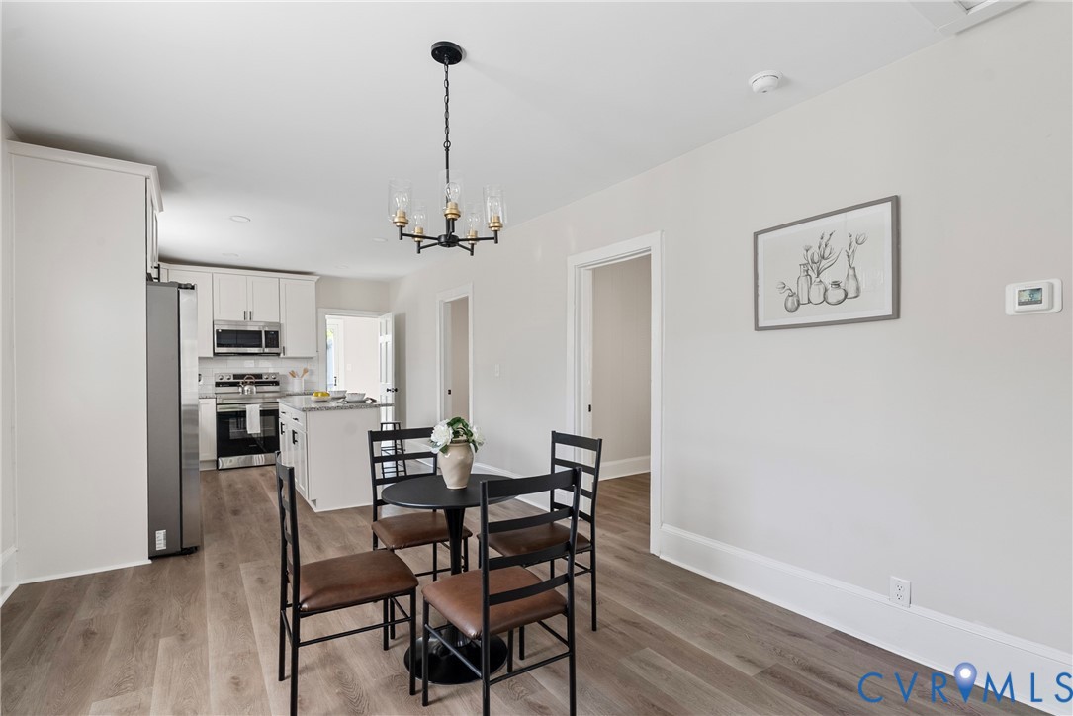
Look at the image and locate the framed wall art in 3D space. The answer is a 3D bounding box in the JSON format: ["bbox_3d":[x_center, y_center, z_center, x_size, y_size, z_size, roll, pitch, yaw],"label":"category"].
[{"bbox_3d":[1.397,-0.432,2.513,0.025,0.545,0.685,0,-1,-35],"label":"framed wall art"}]

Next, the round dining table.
[{"bbox_3d":[-0.351,0.945,2.259,0.605,0.735,0.605,0,-1,0],"label":"round dining table"}]

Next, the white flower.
[{"bbox_3d":[-0.413,0.330,2.180,0.096,0.106,0.096,0,-1,-34],"label":"white flower"}]

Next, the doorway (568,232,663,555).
[{"bbox_3d":[0.596,0.248,3.780,0.160,2.155,0.980,0,-1,-35],"label":"doorway"}]

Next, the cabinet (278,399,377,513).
[{"bbox_3d":[-2.106,0.901,5.163,0.790,0.916,1.490,0,-1,-35],"label":"cabinet"}]

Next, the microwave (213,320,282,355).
[{"bbox_3d":[-3.827,-0.249,6.700,0.755,0.415,0.400,0,-1,-35],"label":"microwave"}]

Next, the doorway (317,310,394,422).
[{"bbox_3d":[-2.792,0.345,7.683,0.970,2.100,0.150,0,-1,-35],"label":"doorway"}]

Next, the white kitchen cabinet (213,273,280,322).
[{"bbox_3d":[-3.881,-0.768,6.775,0.760,0.603,0.320,0,-1,-34],"label":"white kitchen cabinet"}]

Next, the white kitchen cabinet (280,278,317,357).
[{"bbox_3d":[-3.349,-0.540,7.076,0.455,1.085,0.330,0,-1,-35],"label":"white kitchen cabinet"}]

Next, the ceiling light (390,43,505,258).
[{"bbox_3d":[-0.364,-0.846,2.051,0.458,0.802,0.458,0,-1,0],"label":"ceiling light"}]

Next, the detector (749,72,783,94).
[{"bbox_3d":[1.028,-1.230,2.276,0.141,0.047,0.141,0,-1,0],"label":"detector"}]

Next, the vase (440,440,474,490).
[{"bbox_3d":[-0.360,0.473,2.279,0.165,0.215,0.165,0,-1,0],"label":"vase"}]

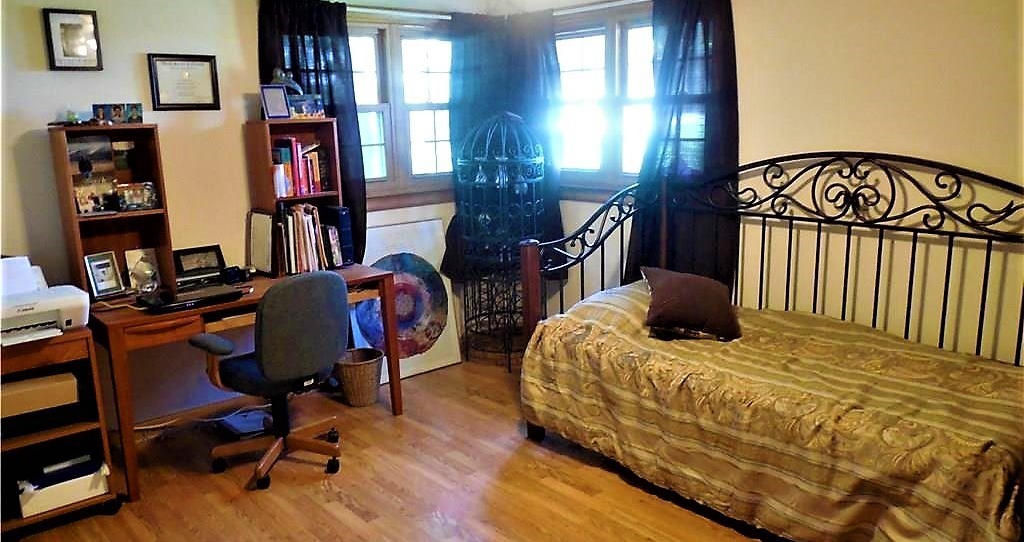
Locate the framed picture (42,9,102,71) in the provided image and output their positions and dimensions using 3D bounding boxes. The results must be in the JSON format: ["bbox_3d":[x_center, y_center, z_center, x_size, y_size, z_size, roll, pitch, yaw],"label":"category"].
[{"bbox_3d":[-1.914,-1.007,3.230,0.204,0.254,0.023,-11,16,-38],"label":"framed picture"}]

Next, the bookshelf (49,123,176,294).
[{"bbox_3d":[-1.768,-0.257,3.276,0.357,0.763,0.327,-11,16,-38],"label":"bookshelf"}]

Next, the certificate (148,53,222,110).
[{"bbox_3d":[-1.562,-0.903,3.545,0.305,0.255,0.023,-11,16,-38],"label":"certificate"}]

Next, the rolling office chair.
[{"bbox_3d":[-1.052,0.417,3.280,0.623,0.897,0.593,10,17,43],"label":"rolling office chair"}]

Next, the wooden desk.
[{"bbox_3d":[-1.275,0.432,3.598,1.297,0.745,0.654,-11,16,-38],"label":"wooden desk"}]

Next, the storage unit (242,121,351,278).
[{"bbox_3d":[-1.111,-0.395,3.846,0.372,0.757,0.289,-11,16,-38],"label":"storage unit"}]

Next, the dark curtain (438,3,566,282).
[{"bbox_3d":[-0.061,-0.765,4.575,0.760,1.619,0.410,0,12,6],"label":"dark curtain"}]

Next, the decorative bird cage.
[{"bbox_3d":[-0.065,-0.188,4.478,0.494,1.520,0.494,-1,12,0],"label":"decorative bird cage"}]

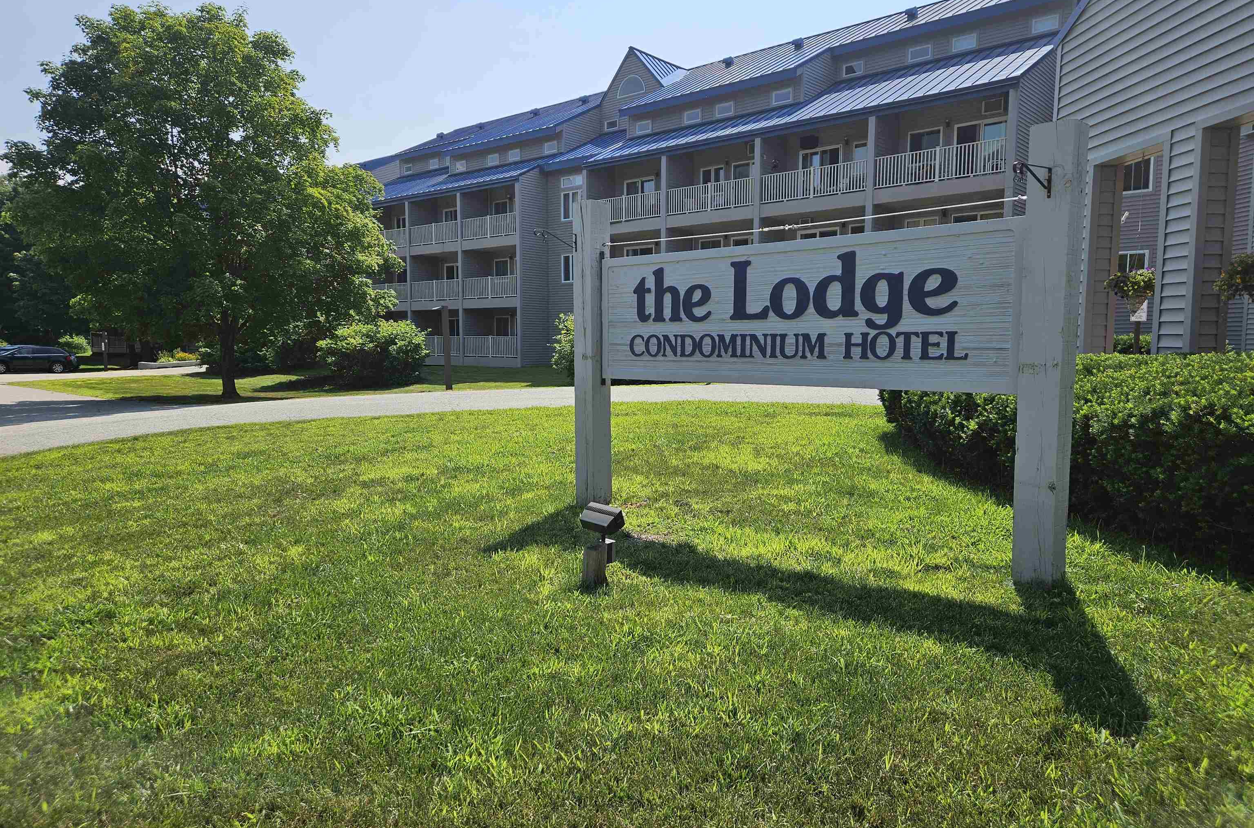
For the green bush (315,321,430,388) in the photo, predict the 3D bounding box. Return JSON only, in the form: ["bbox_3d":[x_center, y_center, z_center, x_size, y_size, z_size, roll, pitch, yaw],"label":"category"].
[{"bbox_3d":[-8.238,-1.968,27.000,3.500,2.150,3.100,-1,5,-17],"label":"green bush"}]

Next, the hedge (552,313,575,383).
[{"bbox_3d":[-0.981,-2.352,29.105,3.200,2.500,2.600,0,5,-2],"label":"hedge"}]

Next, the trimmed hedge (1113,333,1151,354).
[{"bbox_3d":[13.910,-1.548,22.955,1.800,1.351,1.200,4,7,41],"label":"trimmed hedge"}]

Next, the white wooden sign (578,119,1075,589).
[{"bbox_3d":[1.145,-0.454,6.565,4.311,2.864,0.255,5,7,44],"label":"white wooden sign"}]

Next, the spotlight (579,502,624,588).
[{"bbox_3d":[-0.164,0.822,5.336,0.235,0.540,0.180,5,7,44],"label":"spotlight"}]

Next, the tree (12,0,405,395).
[{"bbox_3d":[-12.546,-6.262,24.849,9.900,11.400,9.600,-3,6,-26],"label":"tree"}]

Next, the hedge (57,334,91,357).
[{"bbox_3d":[-38.451,-4.756,57.798,2.700,1.558,2.000,-3,6,-33],"label":"hedge"}]

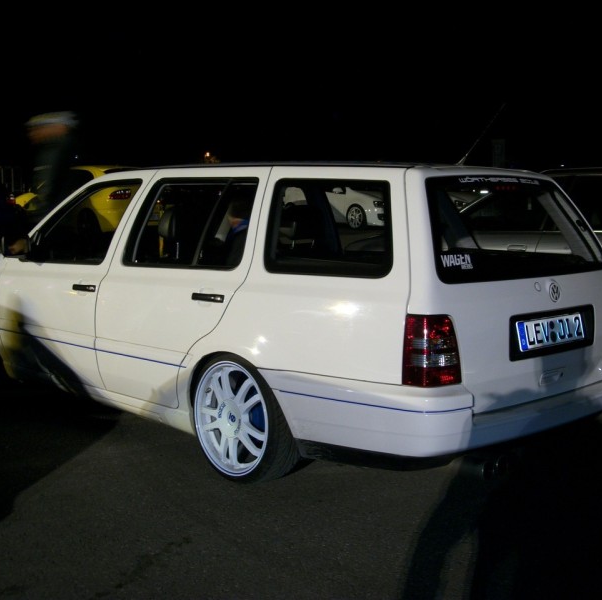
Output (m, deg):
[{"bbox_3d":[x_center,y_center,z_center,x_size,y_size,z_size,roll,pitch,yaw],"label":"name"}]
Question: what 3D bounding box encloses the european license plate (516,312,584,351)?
[{"bbox_3d":[0.977,0.122,3.778,0.452,0.110,0.012,-6,-3,-42],"label":"european license plate"}]

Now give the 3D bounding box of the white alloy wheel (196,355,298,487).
[{"bbox_3d":[-0.227,0.485,4.036,0.190,0.560,0.560,-3,7,-43],"label":"white alloy wheel"}]

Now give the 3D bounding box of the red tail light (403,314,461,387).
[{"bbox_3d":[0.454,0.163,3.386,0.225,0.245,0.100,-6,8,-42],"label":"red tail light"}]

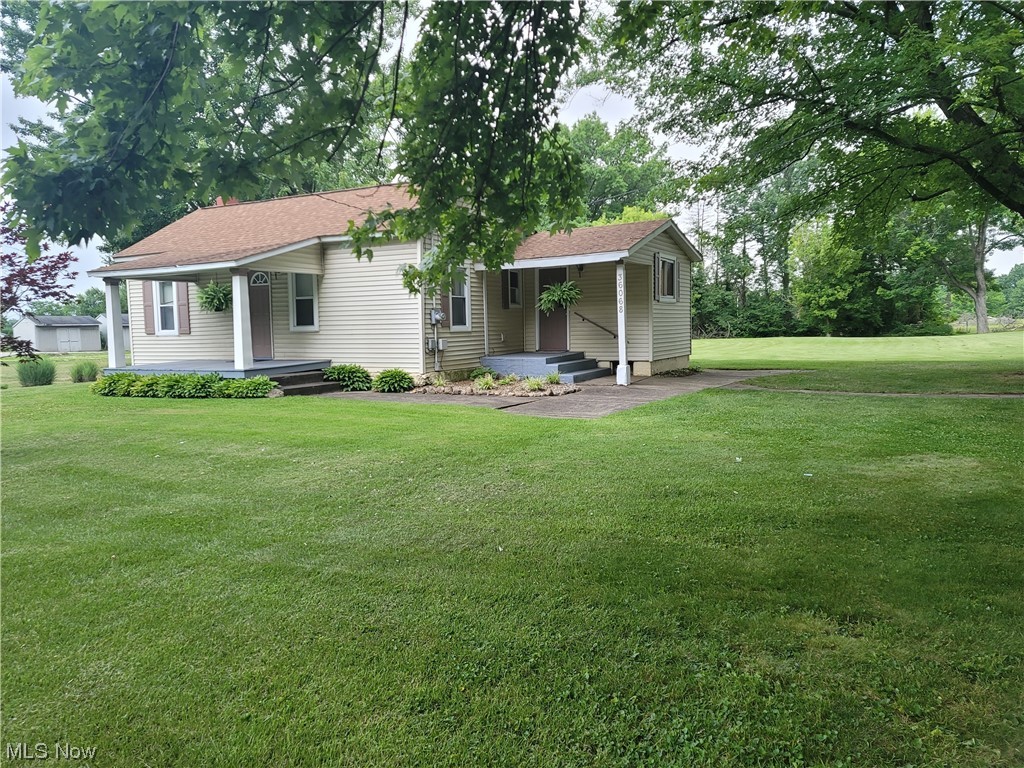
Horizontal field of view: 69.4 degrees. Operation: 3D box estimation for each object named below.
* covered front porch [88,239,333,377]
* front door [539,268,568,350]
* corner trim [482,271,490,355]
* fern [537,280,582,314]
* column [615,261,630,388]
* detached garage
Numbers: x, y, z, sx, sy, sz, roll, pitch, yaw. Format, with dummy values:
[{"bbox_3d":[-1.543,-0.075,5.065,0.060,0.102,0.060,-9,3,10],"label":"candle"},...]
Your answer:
[{"bbox_3d":[-6.478,-1.622,15.948,4.370,2.930,2.570,1,5,27],"label":"covered front porch"},{"bbox_3d":[1.038,-1.855,18.436,0.810,2.050,0.070,1,5,27],"label":"front door"},{"bbox_3d":[-0.592,-1.674,17.379,0.100,2.020,0.090,1,5,27],"label":"corner trim"},{"bbox_3d":[1.069,-1.947,16.647,0.930,0.760,0.930,-1,5,0],"label":"fern"},{"bbox_3d":[2.353,-1.276,15.697,0.220,2.615,0.220,1,5,27],"label":"column"},{"bbox_3d":[-35.412,-3.919,57.639,3.100,2.800,5.000,1,5,29],"label":"detached garage"}]

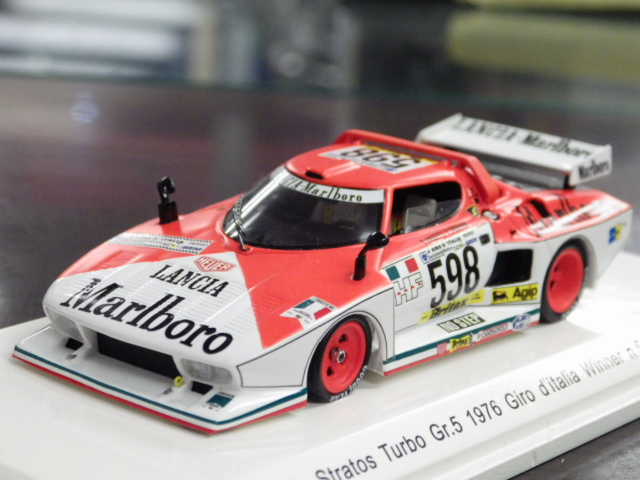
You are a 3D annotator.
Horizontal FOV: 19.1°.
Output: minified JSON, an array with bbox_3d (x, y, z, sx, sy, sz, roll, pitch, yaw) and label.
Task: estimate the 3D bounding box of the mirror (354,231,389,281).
[{"bbox_3d":[0.007,0.002,0.251,0.004,0.006,0.003,11,18,26],"label":"mirror"}]

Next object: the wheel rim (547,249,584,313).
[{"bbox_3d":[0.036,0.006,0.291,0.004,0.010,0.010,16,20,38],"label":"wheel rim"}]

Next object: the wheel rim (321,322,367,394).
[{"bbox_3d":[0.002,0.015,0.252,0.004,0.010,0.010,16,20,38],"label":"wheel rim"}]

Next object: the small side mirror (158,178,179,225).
[{"bbox_3d":[-0.022,-0.006,0.274,0.003,0.006,0.004,-9,20,-37],"label":"small side mirror"}]

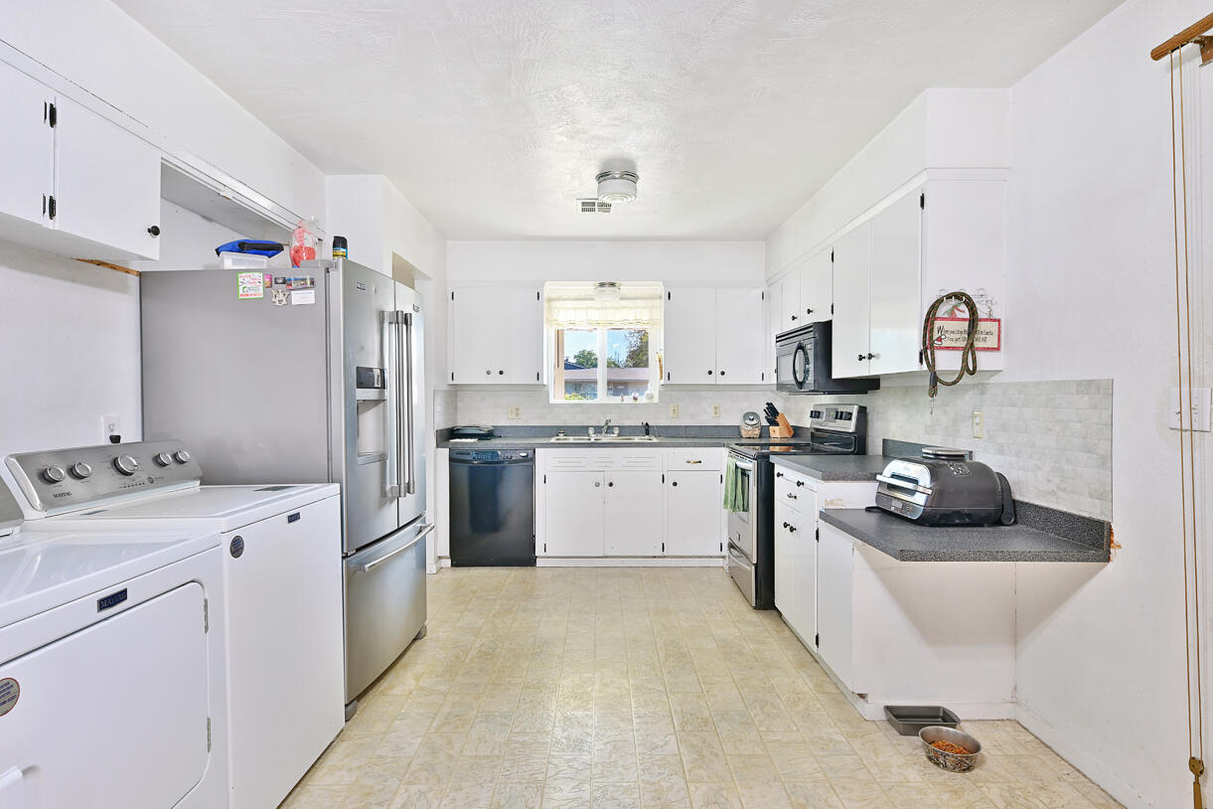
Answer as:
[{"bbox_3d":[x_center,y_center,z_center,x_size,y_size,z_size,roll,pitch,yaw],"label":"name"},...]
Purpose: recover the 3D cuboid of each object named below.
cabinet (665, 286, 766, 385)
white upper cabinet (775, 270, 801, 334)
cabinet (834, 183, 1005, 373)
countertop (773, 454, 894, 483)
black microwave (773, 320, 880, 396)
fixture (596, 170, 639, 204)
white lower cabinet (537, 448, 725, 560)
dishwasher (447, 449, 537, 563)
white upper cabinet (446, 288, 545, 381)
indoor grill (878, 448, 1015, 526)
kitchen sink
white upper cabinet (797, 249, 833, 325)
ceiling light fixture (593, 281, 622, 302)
[{"bbox_3d":[0.831,-0.542,5.046,0.782,0.773,0.320,0,1,0],"label":"cabinet"},{"bbox_3d":[1.382,-0.701,4.279,0.320,0.425,0.510,0,1,0],"label":"white upper cabinet"},{"bbox_3d":[1.378,-0.497,2.940,0.325,0.735,0.960,0,0,-1],"label":"cabinet"},{"bbox_3d":[1.216,0.300,3.075,0.640,0.045,0.770,0,0,-1],"label":"countertop"},{"bbox_3d":[1.325,-0.262,3.850,0.400,0.385,0.760,0,0,-1],"label":"black microwave"},{"bbox_3d":[0.058,-1.165,3.420,0.228,0.140,0.228,0,0,0],"label":"fixture"},{"bbox_3d":[0.178,0.720,4.880,1.357,0.820,0.590,0,0,0],"label":"white lower cabinet"},{"bbox_3d":[-0.818,0.740,4.860,0.610,0.840,0.590,0,0,0],"label":"dishwasher"},{"bbox_3d":[-0.843,-0.537,5.034,0.720,0.773,0.320,0,1,0],"label":"white upper cabinet"},{"bbox_3d":[1.340,0.313,2.583,0.405,0.271,0.390,0,1,0],"label":"indoor grill"},{"bbox_3d":[-0.017,0.360,4.894,0.825,0.190,0.520,0,1,0],"label":"kitchen sink"},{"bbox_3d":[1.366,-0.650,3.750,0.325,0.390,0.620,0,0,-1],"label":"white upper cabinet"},{"bbox_3d":[0.009,-0.871,5.030,0.215,0.140,0.215,0,1,0],"label":"ceiling light fixture"}]

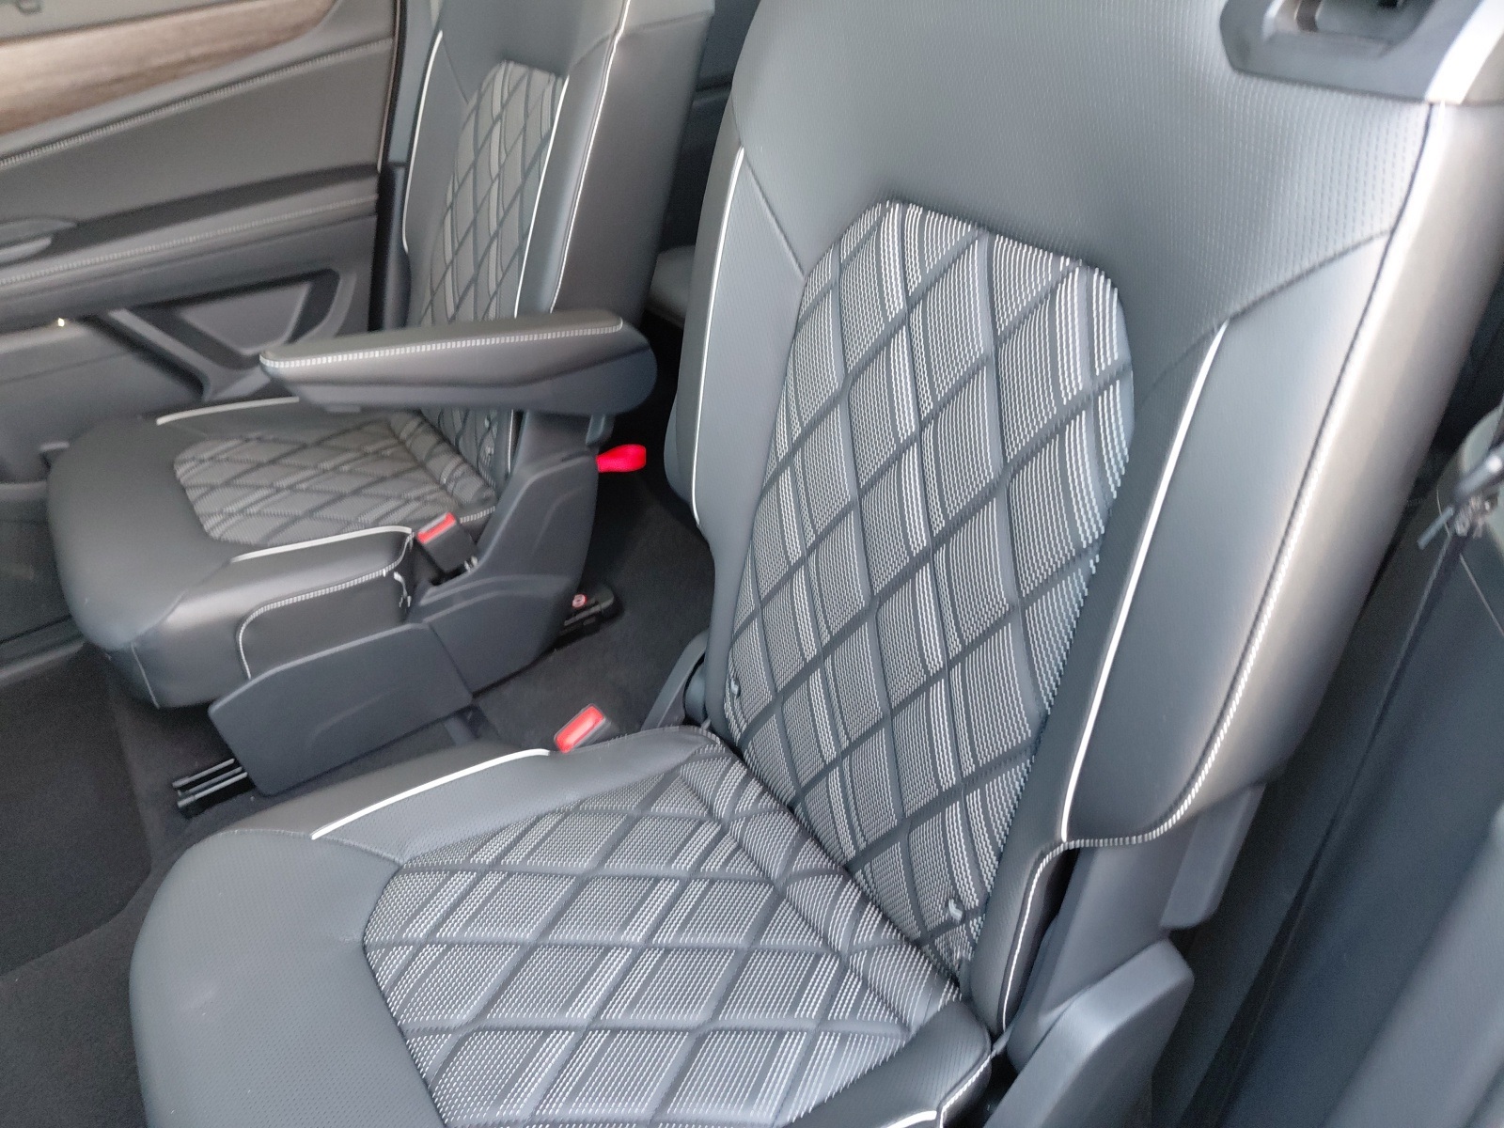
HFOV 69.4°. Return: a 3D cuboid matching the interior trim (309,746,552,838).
[{"bbox_3d":[-0.249,0.177,0.860,0.197,0.019,0.012,-16,36,-30],"label":"interior trim"}]

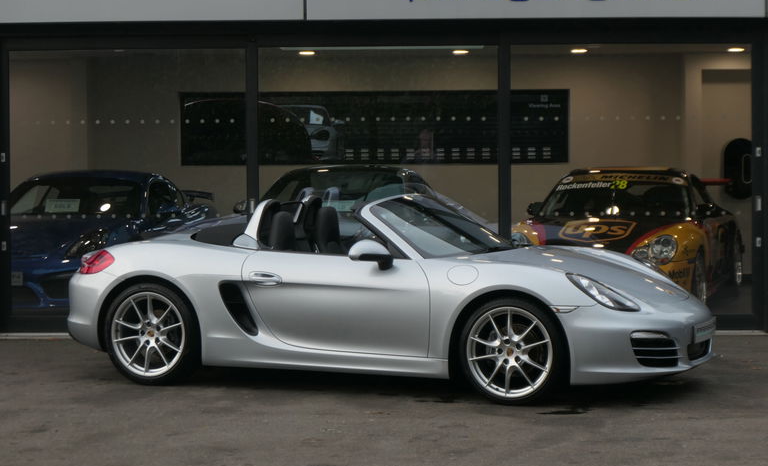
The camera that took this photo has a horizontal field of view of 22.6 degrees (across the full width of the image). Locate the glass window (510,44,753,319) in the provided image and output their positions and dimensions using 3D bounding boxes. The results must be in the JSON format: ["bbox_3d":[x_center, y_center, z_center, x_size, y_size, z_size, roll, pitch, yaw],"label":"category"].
[{"bbox_3d":[1.979,-0.420,15.350,1.930,2.190,0.060,0,1,2],"label":"glass window"}]

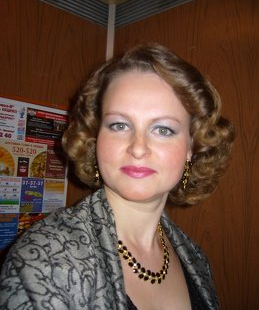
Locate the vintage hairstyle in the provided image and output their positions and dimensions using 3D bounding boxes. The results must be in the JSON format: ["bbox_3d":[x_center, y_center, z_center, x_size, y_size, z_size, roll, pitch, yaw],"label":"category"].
[{"bbox_3d":[0.040,-0.059,0.638,0.295,0.275,0.220,5,-1,7],"label":"vintage hairstyle"}]

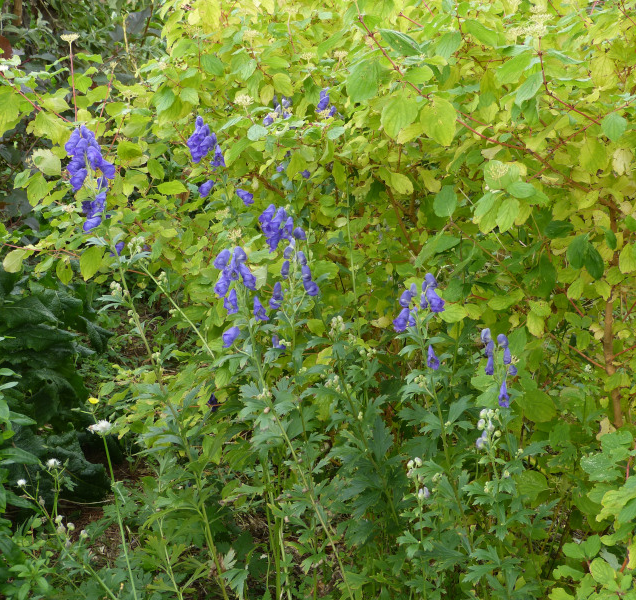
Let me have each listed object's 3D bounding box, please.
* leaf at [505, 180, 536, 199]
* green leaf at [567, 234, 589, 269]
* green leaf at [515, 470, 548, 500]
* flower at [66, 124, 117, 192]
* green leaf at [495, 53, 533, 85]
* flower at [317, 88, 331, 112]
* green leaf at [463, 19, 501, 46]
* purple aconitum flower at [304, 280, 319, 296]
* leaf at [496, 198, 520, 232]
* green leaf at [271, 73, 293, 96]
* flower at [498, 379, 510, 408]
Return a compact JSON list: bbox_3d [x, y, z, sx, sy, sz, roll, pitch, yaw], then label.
[{"bbox_3d":[0.334,-0.180,2.200,0.049,0.035,0.022,0,-24,0],"label":"leaf"},{"bbox_3d":[0.455,-0.085,2.350,0.035,0.060,0.016,16,-11,15],"label":"green leaf"},{"bbox_3d":[0.367,0.318,2.300,0.057,0.056,0.022,5,-19,2],"label":"green leaf"},{"bbox_3d":[-0.355,-0.220,2.080,0.078,0.102,0.070,0,11,0],"label":"flower"},{"bbox_3d":[0.337,-0.397,2.300,0.043,0.076,0.022,43,-14,17],"label":"green leaf"},{"bbox_3d":[0.010,-0.351,2.350,0.025,0.042,0.025,17,6,24],"label":"flower"},{"bbox_3d":[0.275,-0.447,2.250,0.069,0.037,0.018,30,-17,11],"label":"green leaf"},{"bbox_3d":[-0.011,-0.020,2.300,0.024,0.031,0.026,-8,7,30],"label":"purple aconitum flower"},{"bbox_3d":[0.313,-0.139,2.200,0.035,0.062,0.018,19,-16,11],"label":"leaf"},{"bbox_3d":[-0.060,-0.362,2.250,0.047,0.032,0.015,34,-14,10],"label":"green leaf"},{"bbox_3d":[0.285,0.143,2.050,0.018,0.043,0.022,-1,9,-6],"label":"flower"}]

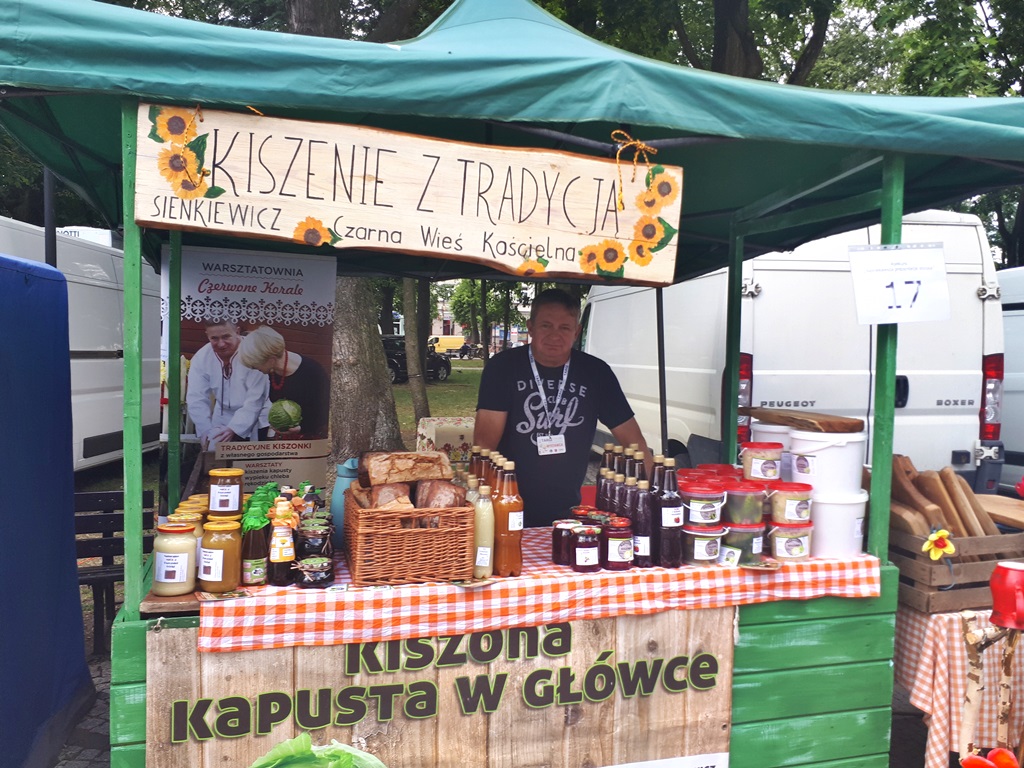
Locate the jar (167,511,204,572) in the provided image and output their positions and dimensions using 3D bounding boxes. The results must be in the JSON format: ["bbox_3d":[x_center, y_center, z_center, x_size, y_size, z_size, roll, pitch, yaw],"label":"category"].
[{"bbox_3d":[-0.833,0.414,2.035,0.102,0.152,0.102,-1,2,-22],"label":"jar"}]

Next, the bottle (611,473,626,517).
[{"bbox_3d":[0.323,0.398,2.416,0.055,0.244,0.055,1,3,8],"label":"bottle"}]

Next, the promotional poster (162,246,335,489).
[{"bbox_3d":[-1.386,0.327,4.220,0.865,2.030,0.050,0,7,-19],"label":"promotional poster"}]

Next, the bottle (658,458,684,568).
[{"bbox_3d":[0.422,0.340,2.125,0.073,0.284,0.073,0,2,-1],"label":"bottle"}]

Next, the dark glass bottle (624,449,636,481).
[{"bbox_3d":[0.348,0.332,2.339,0.073,0.284,0.073,1,2,9],"label":"dark glass bottle"}]

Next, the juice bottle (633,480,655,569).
[{"bbox_3d":[0.353,0.371,2.129,0.058,0.224,0.058,1,2,10],"label":"juice bottle"}]

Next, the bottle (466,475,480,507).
[{"bbox_3d":[-0.104,0.371,2.160,0.056,0.225,0.056,0,2,-3],"label":"bottle"}]

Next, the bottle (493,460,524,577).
[{"bbox_3d":[-0.007,0.355,2.108,0.077,0.292,0.077,1,3,0],"label":"bottle"}]

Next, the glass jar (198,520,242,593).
[{"bbox_3d":[-0.710,0.417,1.944,0.102,0.152,0.102,0,2,0],"label":"glass jar"}]

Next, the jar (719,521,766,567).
[{"bbox_3d":[0.658,0.449,2.283,0.123,0.112,0.123,1,3,0],"label":"jar"}]

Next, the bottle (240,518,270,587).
[{"bbox_3d":[-0.681,0.430,2.115,0.066,0.194,0.066,-1,3,-18],"label":"bottle"}]

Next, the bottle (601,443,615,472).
[{"bbox_3d":[0.316,0.354,2.637,0.074,0.308,0.074,1,3,7],"label":"bottle"}]

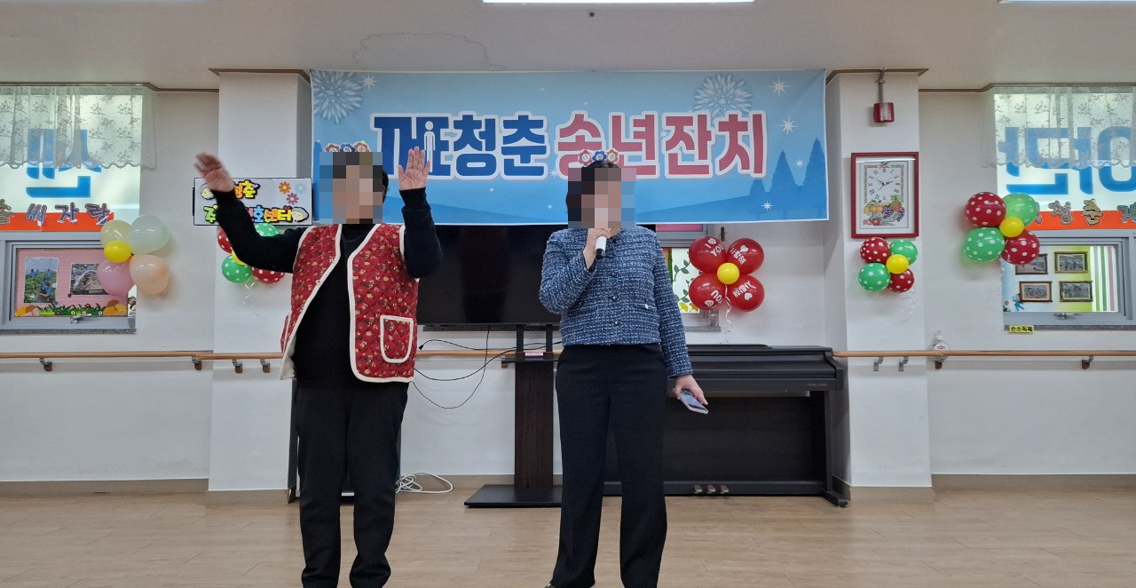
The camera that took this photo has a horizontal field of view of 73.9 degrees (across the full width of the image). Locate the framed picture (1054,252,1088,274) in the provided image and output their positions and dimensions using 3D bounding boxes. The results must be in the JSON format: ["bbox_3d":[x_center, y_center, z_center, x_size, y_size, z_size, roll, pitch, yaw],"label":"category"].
[{"bbox_3d":[3.215,-0.200,4.811,0.208,0.135,0.020,0,-4,0],"label":"framed picture"}]

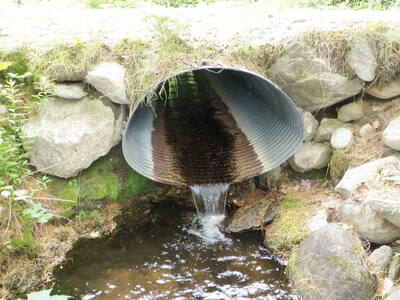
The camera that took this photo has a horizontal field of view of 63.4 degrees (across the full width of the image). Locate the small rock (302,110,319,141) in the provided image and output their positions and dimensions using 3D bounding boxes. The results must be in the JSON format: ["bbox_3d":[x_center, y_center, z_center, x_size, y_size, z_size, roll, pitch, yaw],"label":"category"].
[{"bbox_3d":[1.045,-0.237,3.150,0.182,0.292,0.180,-3,26,-7],"label":"small rock"}]

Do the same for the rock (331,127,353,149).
[{"bbox_3d":[1.428,-0.119,3.271,0.183,0.205,0.180,0,27,0],"label":"rock"}]

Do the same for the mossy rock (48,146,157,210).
[{"bbox_3d":[-0.891,0.259,3.030,0.957,0.532,0.550,-3,26,-7],"label":"mossy rock"}]

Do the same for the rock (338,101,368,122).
[{"bbox_3d":[1.525,-0.384,3.220,0.251,0.200,0.230,-3,26,-7],"label":"rock"}]

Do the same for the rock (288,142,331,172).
[{"bbox_3d":[1.099,0.079,3.280,0.416,0.268,0.330,0,27,0],"label":"rock"}]

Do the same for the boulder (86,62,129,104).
[{"bbox_3d":[-0.772,-0.563,2.736,0.326,0.330,0.330,0,27,0],"label":"boulder"}]

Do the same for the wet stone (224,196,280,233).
[{"bbox_3d":[0.480,0.588,2.980,0.500,0.232,0.370,-3,26,-7],"label":"wet stone"}]

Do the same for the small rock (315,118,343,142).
[{"bbox_3d":[1.339,-0.202,3.341,0.277,0.222,0.250,0,27,0],"label":"small rock"}]

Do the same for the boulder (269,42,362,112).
[{"bbox_3d":[1.167,-0.737,3.330,0.917,0.692,0.580,-3,26,-7],"label":"boulder"}]

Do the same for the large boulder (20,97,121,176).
[{"bbox_3d":[-1.137,-0.113,2.980,0.851,0.734,0.550,-3,26,-7],"label":"large boulder"}]

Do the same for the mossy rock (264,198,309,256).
[{"bbox_3d":[0.770,0.676,2.851,0.400,0.380,0.460,0,27,0],"label":"mossy rock"}]

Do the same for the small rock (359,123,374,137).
[{"bbox_3d":[1.584,-0.195,3.080,0.116,0.123,0.130,-3,26,-7],"label":"small rock"}]

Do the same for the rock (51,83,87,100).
[{"bbox_3d":[-1.113,-0.498,2.746,0.269,0.124,0.240,0,27,0],"label":"rock"}]

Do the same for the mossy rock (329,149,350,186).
[{"bbox_3d":[1.430,0.183,3.276,0.190,0.360,0.250,0,27,0],"label":"mossy rock"}]

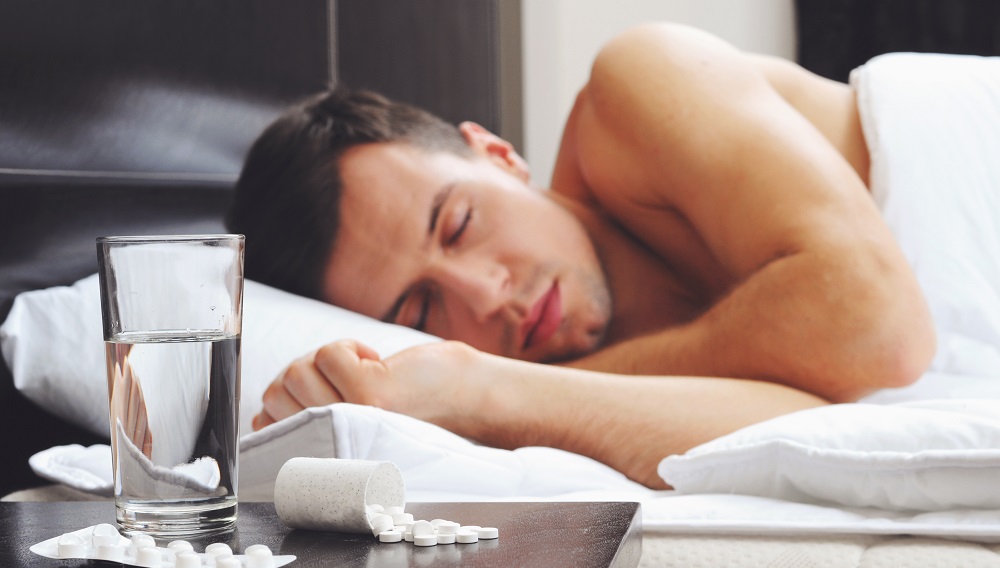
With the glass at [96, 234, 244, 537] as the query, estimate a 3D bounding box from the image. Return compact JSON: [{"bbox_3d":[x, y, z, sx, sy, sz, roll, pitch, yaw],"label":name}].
[{"bbox_3d":[-0.156,0.048,1.001,0.070,0.140,0.070,-1,3,0],"label":"glass"}]

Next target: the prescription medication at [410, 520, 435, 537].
[{"bbox_3d":[-0.036,0.113,0.953,0.011,0.011,0.004,-1,-37,-9],"label":"prescription medication"}]

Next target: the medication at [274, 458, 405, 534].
[{"bbox_3d":[-0.076,0.100,0.986,0.051,0.035,0.035,1,4,29],"label":"medication"}]

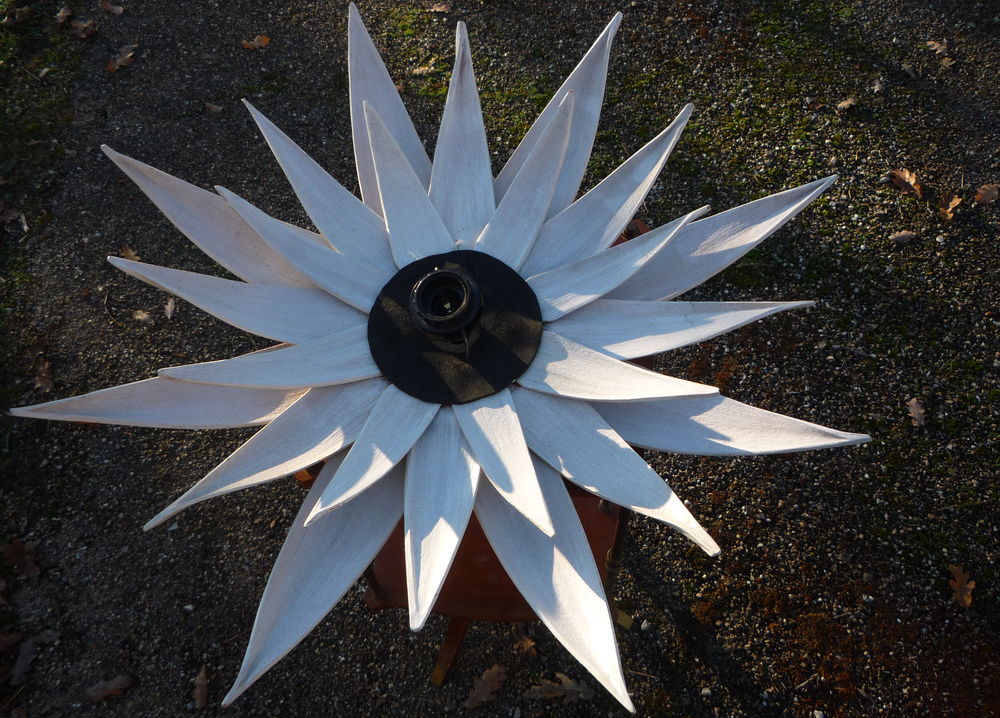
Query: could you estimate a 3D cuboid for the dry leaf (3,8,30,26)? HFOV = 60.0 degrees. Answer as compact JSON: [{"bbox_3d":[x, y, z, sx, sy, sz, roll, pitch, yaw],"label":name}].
[{"bbox_3d":[-1.198,-0.846,2.147,0.058,0.025,0.050,-13,63,-7],"label":"dry leaf"}]

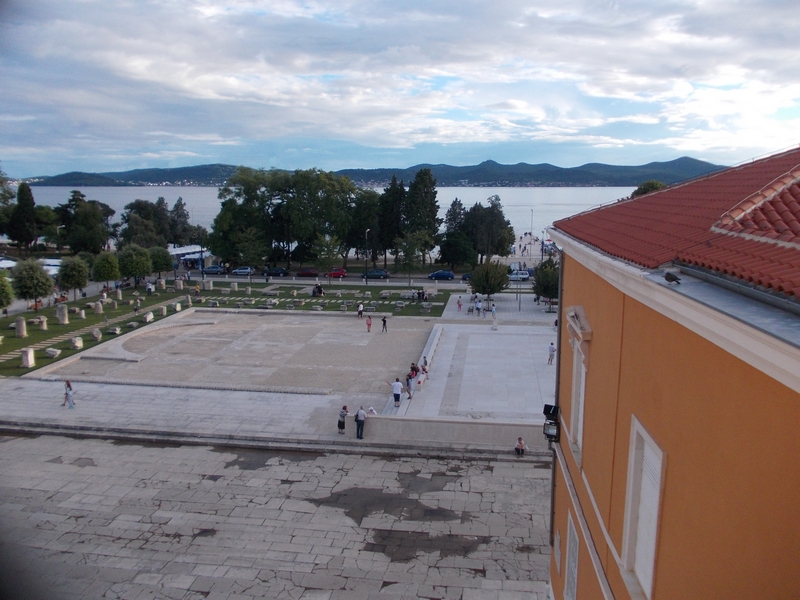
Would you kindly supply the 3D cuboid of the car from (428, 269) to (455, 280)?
[{"bbox_3d":[6.912,-4.137,106.098,4.150,1.480,1.750,1,10,8],"label":"car"}]

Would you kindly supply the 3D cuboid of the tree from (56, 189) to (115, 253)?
[{"bbox_3d":[-66.586,-16.387,137.764,11.501,13.657,11.000,-5,11,-25],"label":"tree"}]

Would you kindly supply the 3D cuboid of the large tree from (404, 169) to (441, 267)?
[{"bbox_3d":[4.081,-14.626,116.358,6.649,17.682,6.649,0,10,2],"label":"large tree"}]

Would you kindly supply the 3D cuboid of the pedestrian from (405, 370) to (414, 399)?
[{"bbox_3d":[0.568,5.406,40.682,0.500,1.694,0.480,3,11,16],"label":"pedestrian"}]

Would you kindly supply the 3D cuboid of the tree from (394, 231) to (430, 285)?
[{"bbox_3d":[1.648,-6.035,96.210,5.060,8.270,5.060,0,10,0],"label":"tree"}]

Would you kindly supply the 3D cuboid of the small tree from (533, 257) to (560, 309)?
[{"bbox_3d":[17.067,-1.736,73.452,4.201,6.314,4.201,2,10,13],"label":"small tree"}]

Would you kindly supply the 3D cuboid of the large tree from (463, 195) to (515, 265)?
[{"bbox_3d":[16.316,-13.013,120.445,9.591,13.076,9.000,1,10,8],"label":"large tree"}]

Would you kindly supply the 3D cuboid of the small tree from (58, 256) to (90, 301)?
[{"bbox_3d":[-41.285,-2.600,81.644,3.790,5.800,3.790,0,10,0],"label":"small tree"}]

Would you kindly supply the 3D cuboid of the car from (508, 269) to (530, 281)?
[{"bbox_3d":[19.110,-4.058,105.656,4.200,1.480,1.750,1,10,8],"label":"car"}]

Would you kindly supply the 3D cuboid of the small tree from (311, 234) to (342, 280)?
[{"bbox_3d":[-10.475,-5.669,91.572,4.700,7.462,4.700,0,10,0],"label":"small tree"}]

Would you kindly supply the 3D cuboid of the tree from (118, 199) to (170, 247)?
[{"bbox_3d":[-55.901,-15.420,139.973,10.820,12.070,10.820,0,10,0],"label":"tree"}]

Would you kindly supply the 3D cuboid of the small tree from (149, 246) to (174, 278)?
[{"bbox_3d":[-35.583,-5.328,97.209,3.456,5.273,3.456,-4,11,-20],"label":"small tree"}]

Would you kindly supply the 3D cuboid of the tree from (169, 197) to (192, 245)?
[{"bbox_3d":[-44.470,-14.460,130.005,4.700,12.501,4.700,0,10,0],"label":"tree"}]

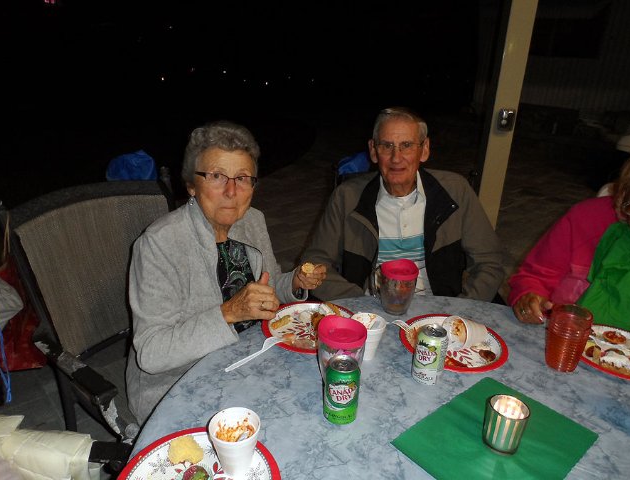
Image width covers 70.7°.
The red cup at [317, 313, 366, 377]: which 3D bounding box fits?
[{"bbox_3d":[0.056,0.244,0.945,0.104,0.135,0.104,2,20,-1],"label":"red cup"}]

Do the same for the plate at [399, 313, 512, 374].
[{"bbox_3d":[0.346,0.256,1.113,0.258,0.022,0.258,2,20,-1],"label":"plate"}]

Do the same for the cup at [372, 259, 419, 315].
[{"bbox_3d":[0.221,0.137,1.254,0.130,0.136,0.105,3,20,0],"label":"cup"}]

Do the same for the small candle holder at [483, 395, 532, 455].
[{"bbox_3d":[0.343,0.336,0.803,0.068,0.085,0.068,3,20,0],"label":"small candle holder"}]

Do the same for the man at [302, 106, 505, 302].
[{"bbox_3d":[0.245,0.219,1.505,0.600,1.260,0.700,4,20,3],"label":"man"}]

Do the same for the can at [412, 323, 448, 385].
[{"bbox_3d":[0.252,0.252,0.968,0.066,0.122,0.066,2,20,-1],"label":"can"}]

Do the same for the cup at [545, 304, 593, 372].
[{"bbox_3d":[0.589,0.232,1.037,0.081,0.142,0.081,2,20,-1],"label":"cup"}]

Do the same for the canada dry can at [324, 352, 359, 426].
[{"bbox_3d":[0.052,0.287,0.846,0.066,0.122,0.066,2,20,-1],"label":"canada dry can"}]

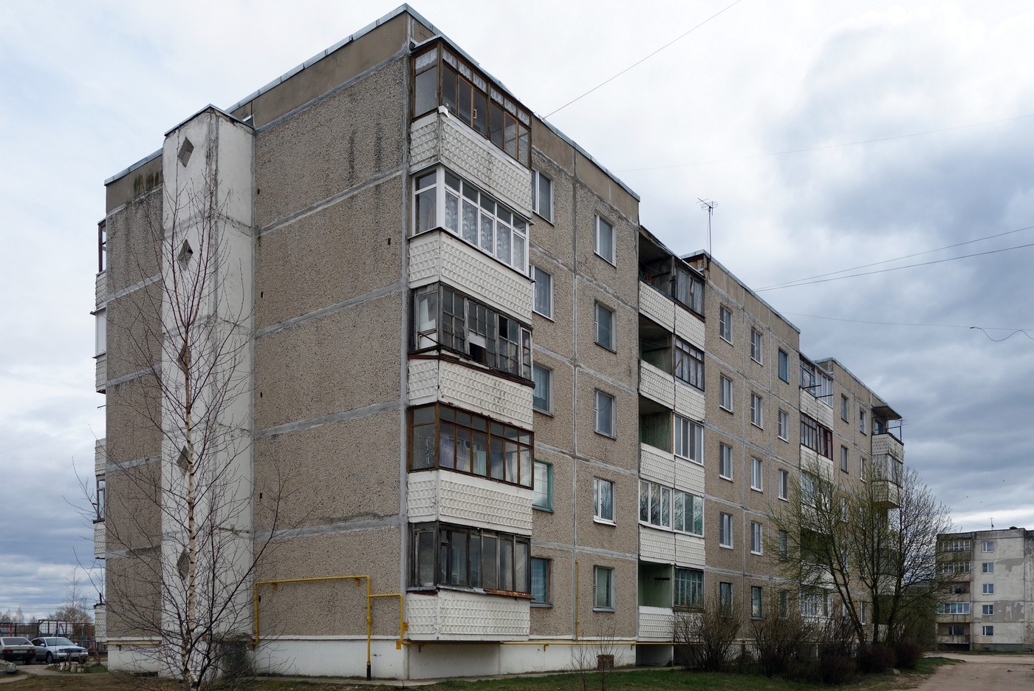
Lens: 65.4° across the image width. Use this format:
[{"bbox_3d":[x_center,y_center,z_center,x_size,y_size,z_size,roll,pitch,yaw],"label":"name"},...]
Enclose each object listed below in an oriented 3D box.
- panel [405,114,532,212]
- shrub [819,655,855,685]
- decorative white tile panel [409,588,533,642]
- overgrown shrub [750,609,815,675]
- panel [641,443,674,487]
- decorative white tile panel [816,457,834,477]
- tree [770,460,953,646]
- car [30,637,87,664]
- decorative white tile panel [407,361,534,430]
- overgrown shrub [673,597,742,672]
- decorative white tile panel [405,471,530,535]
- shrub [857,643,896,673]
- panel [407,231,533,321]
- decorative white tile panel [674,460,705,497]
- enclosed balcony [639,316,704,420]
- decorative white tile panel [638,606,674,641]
[{"bbox_3d":[-1.127,-4.631,21.261,0.980,1.270,3.700,-11,-18,37],"label":"panel"},{"bbox_3d":[10.205,10.352,25.700,1.000,0.870,0.920,-8,-20,21],"label":"shrub"},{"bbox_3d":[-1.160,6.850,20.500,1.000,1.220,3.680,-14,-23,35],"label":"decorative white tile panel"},{"bbox_3d":[8.990,10.073,27.300,2.174,2.097,2.100,-6,-19,16],"label":"overgrown shrub"},{"bbox_3d":[5.107,4.360,29.400,0.150,1.220,2.420,-14,-23,35],"label":"panel"},{"bbox_3d":[16.797,6.714,44.000,0.150,1.073,2.898,-13,-22,33],"label":"decorative white tile panel"},{"bbox_3d":[15.416,9.578,36.000,8.233,8.350,7.000,-8,-20,21],"label":"tree"},{"bbox_3d":[-26.198,17.169,45.300,4.450,1.400,1.720,-15,-24,37],"label":"car"},{"bbox_3d":[-0.991,1.190,18.500,0.897,1.016,3.450,-13,-22,33],"label":"decorative white tile panel"},{"bbox_3d":[6.323,9.619,26.800,2.240,2.237,2.200,-4,-19,12],"label":"overgrown shrub"},{"bbox_3d":[-1.110,4.150,20.900,1.000,1.180,3.860,-14,-23,35],"label":"decorative white tile panel"},{"bbox_3d":[13.866,12.061,31.000,1.563,1.042,1.500,-8,-20,21],"label":"shrub"},{"bbox_3d":[-1.004,-1.431,18.900,0.911,1.179,3.493,-13,-22,33],"label":"panel"},{"bbox_3d":[6.774,5.194,31.600,0.150,1.190,2.400,-14,-23,35],"label":"decorative white tile panel"},{"bbox_3d":[5.155,1.056,29.500,1.300,2.836,5.451,-13,-22,33],"label":"enclosed balcony"},{"bbox_3d":[4.841,9.797,28.300,0.150,1.126,2.719,-13,-22,33],"label":"decorative white tile panel"}]

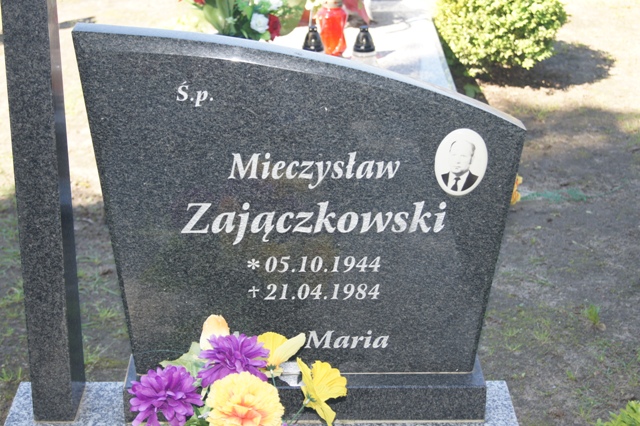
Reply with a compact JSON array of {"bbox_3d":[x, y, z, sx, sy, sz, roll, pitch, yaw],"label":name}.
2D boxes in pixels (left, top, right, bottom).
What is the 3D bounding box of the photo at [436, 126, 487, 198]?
[{"bbox_3d":[0.245,-0.089,2.070,0.092,0.123,0.010,6,20,-3],"label":"photo"}]

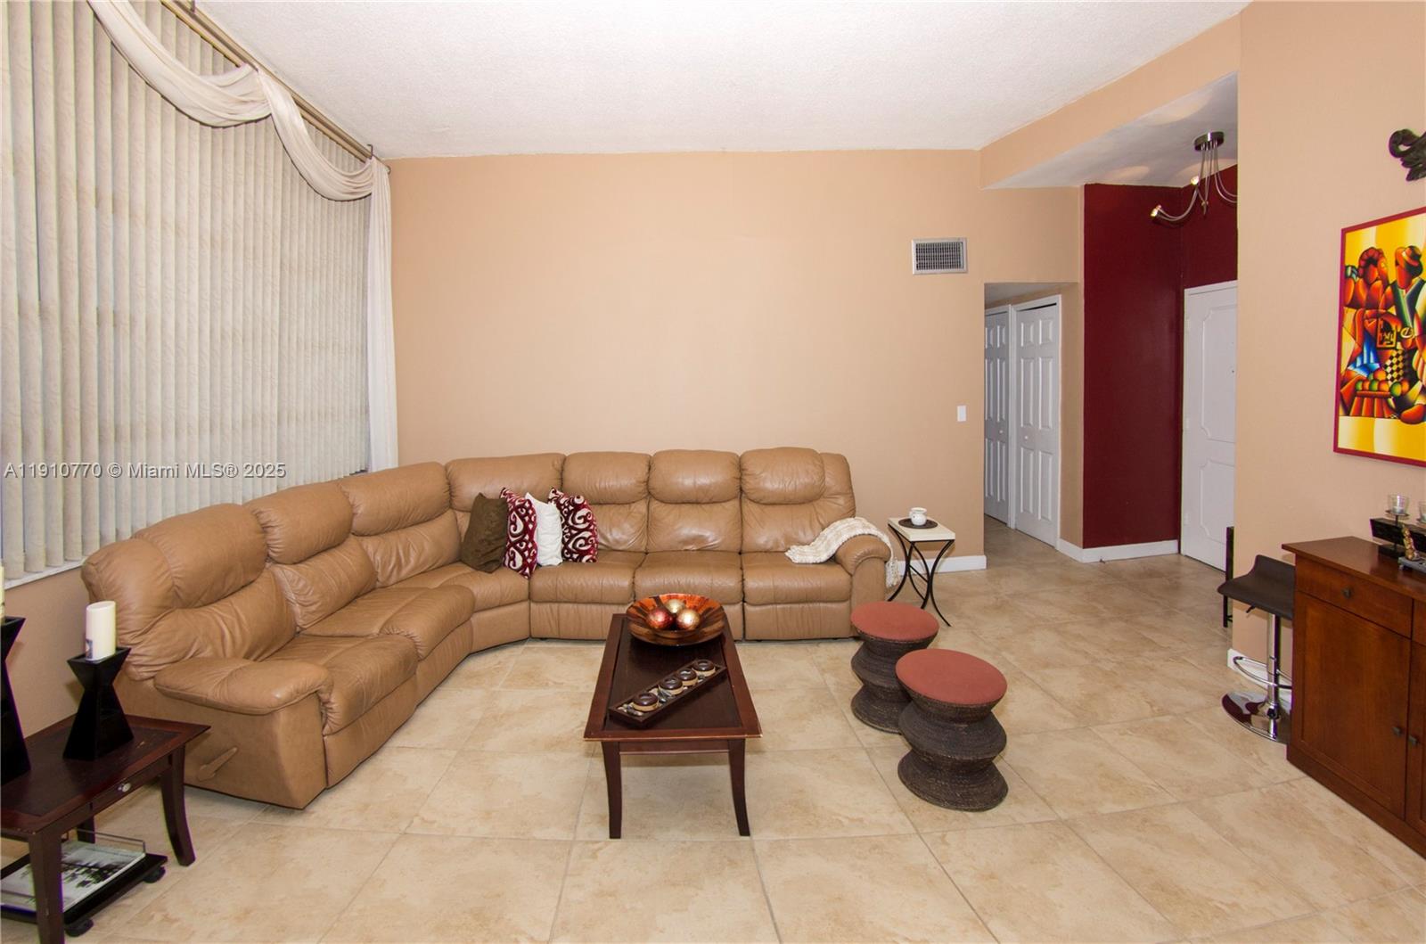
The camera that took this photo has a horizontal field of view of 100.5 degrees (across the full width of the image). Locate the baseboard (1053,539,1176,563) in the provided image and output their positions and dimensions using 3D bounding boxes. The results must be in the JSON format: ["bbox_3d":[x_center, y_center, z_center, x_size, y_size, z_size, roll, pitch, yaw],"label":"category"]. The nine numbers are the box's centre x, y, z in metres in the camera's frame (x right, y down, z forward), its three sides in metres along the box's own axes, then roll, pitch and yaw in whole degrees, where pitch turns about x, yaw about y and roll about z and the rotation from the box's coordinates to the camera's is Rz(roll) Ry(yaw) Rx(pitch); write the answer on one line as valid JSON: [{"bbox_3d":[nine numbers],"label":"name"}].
[{"bbox_3d":[3.130,0.600,4.660,0.860,0.105,0.360,0,7,-4],"label":"baseboard"}]

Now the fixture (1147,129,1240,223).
[{"bbox_3d":[2.900,-1.770,3.460,0.600,0.430,0.600,0,7,-4],"label":"fixture"}]

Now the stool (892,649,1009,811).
[{"bbox_3d":[0.884,0.943,2.220,0.375,0.430,0.375,0,7,-4],"label":"stool"}]

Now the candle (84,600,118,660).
[{"bbox_3d":[-1.735,0.449,1.680,0.062,0.150,0.062,0,7,-4],"label":"candle"}]

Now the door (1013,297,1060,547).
[{"bbox_3d":[2.825,-0.430,5.200,0.050,2.030,0.650,0,3,-4],"label":"door"}]

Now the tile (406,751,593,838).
[{"bbox_3d":[-0.730,1.146,2.140,0.545,0.012,0.480,0,7,-4],"label":"tile"}]

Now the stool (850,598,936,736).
[{"bbox_3d":[0.810,0.862,2.680,0.375,0.435,0.375,0,7,-4],"label":"stool"}]

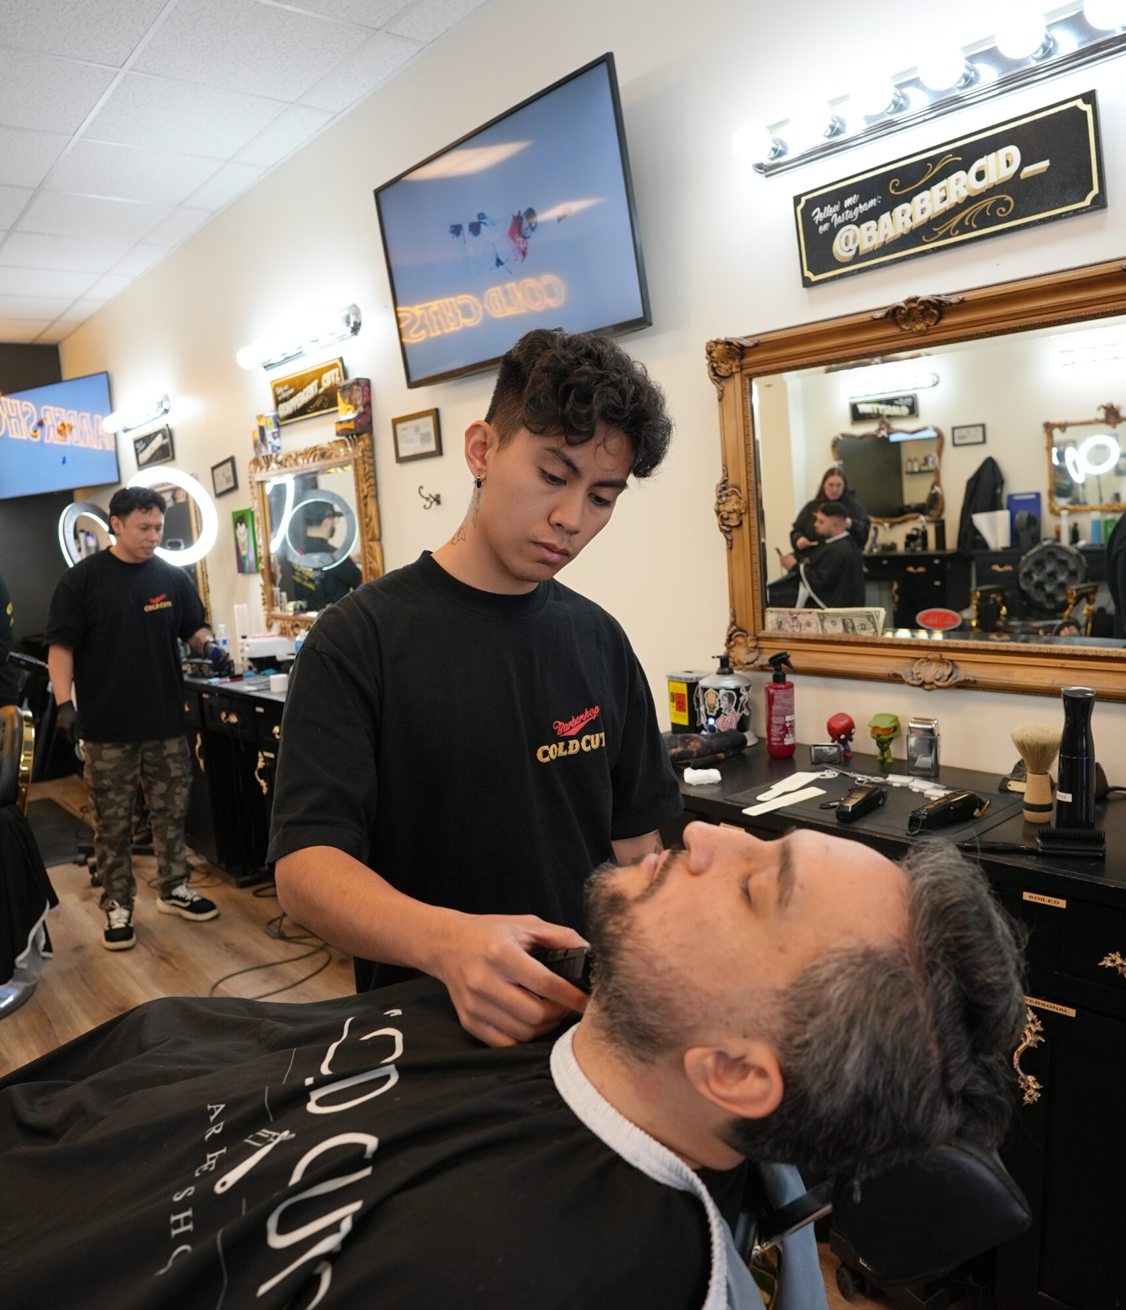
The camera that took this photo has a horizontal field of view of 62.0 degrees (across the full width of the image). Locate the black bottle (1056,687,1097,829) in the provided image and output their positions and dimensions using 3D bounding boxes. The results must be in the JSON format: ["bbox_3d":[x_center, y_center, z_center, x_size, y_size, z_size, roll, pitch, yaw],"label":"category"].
[{"bbox_3d":[0.932,0.181,1.698,0.071,0.255,0.071,-12,11,-40],"label":"black bottle"}]

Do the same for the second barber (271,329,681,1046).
[{"bbox_3d":[-0.010,0.505,1.070,0.540,1.740,0.540,-9,10,-28],"label":"second barber"}]

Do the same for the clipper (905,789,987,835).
[{"bbox_3d":[0.711,0.290,1.726,0.167,0.050,0.050,-8,9,-19],"label":"clipper"}]

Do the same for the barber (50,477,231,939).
[{"bbox_3d":[-1.680,0.235,3.800,0.620,1.750,0.480,-12,11,-35],"label":"barber"}]

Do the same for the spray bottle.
[{"bbox_3d":[0.513,0.116,2.231,0.070,0.250,0.063,-7,9,-11],"label":"spray bottle"}]

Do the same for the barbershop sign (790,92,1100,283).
[{"bbox_3d":[0.730,-0.891,1.848,0.020,0.200,0.620,-13,12,-39],"label":"barbershop sign"}]

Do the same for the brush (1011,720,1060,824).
[{"bbox_3d":[0.854,0.214,1.688,0.090,0.175,0.090,-13,12,-39],"label":"brush"}]

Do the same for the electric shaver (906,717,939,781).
[{"bbox_3d":[0.792,0.206,2.059,0.062,0.125,0.036,3,12,42],"label":"electric shaver"}]

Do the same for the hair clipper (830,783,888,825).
[{"bbox_3d":[0.580,0.289,1.807,0.145,0.042,0.042,-13,12,-41],"label":"hair clipper"}]

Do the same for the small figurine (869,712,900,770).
[{"bbox_3d":[0.725,0.187,2.117,0.072,0.110,0.065,3,13,42],"label":"small figurine"}]

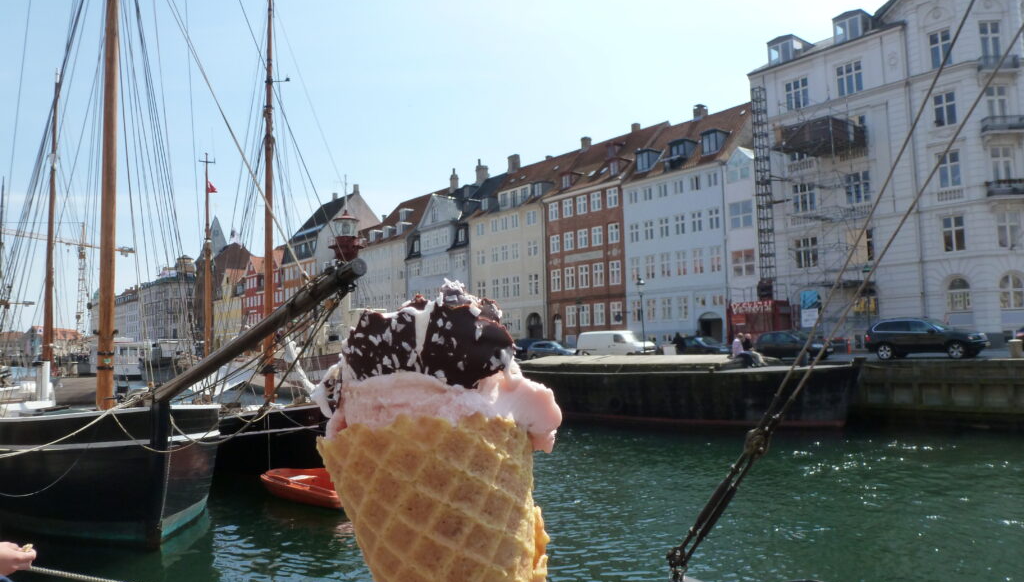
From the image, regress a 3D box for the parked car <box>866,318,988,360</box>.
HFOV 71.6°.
[{"bbox_3d":[17.647,2.022,30.300,1.870,1.720,4.670,3,-7,-41],"label":"parked car"}]

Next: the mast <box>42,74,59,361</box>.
[{"bbox_3d":[-12.568,-1.784,19.396,0.260,8.663,0.260,3,-7,-41],"label":"mast"}]

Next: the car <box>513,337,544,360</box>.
[{"bbox_3d":[2.092,4.500,54.000,1.800,1.720,4.400,3,-7,-41],"label":"car"}]

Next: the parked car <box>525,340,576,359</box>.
[{"bbox_3d":[2.649,4.202,49.500,1.730,1.470,4.050,3,-7,-41],"label":"parked car"}]

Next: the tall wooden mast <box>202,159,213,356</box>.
[{"bbox_3d":[-11.253,-0.836,26.394,0.250,8.630,0.250,3,-7,-41],"label":"tall wooden mast"}]

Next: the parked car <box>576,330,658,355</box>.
[{"bbox_3d":[6.520,3.413,44.300,1.880,1.940,4.800,3,-7,-41],"label":"parked car"}]

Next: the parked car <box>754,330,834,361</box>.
[{"bbox_3d":[14.563,2.791,36.600,1.700,1.460,4.000,3,-7,-41],"label":"parked car"}]

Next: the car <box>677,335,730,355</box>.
[{"bbox_3d":[11.733,3.494,43.500,1.720,1.430,4.100,2,-6,-29],"label":"car"}]

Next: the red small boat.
[{"bbox_3d":[-3.747,4.136,14.734,3.500,0.580,1.550,-4,-6,33],"label":"red small boat"}]

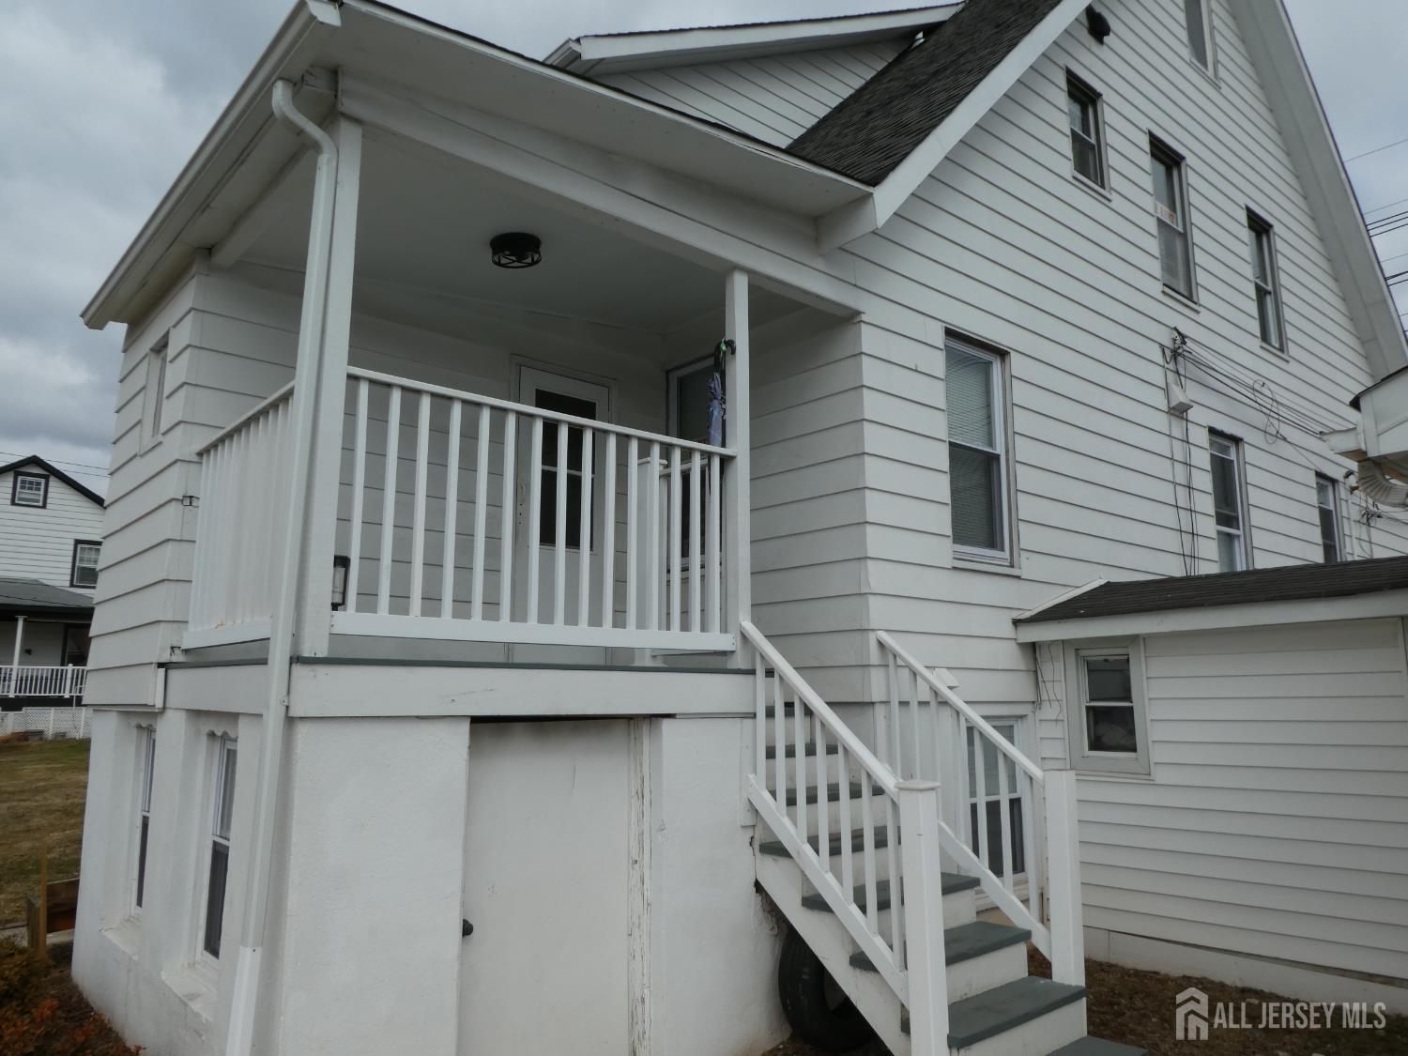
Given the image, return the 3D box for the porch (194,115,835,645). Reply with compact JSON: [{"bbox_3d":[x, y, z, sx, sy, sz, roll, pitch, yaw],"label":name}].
[{"bbox_3d":[-0.846,-0.385,5.278,3.143,2.334,1.925,9,-13,-41],"label":"porch"}]

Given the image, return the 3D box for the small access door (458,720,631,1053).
[{"bbox_3d":[-0.656,1.563,4.015,0.847,1.516,0.056,9,-13,-41],"label":"small access door"}]

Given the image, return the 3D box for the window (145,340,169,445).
[{"bbox_3d":[-3.082,-0.756,5.564,0.098,0.665,0.490,9,-13,-41],"label":"window"}]

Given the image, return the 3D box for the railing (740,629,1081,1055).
[{"bbox_3d":[0.992,1.388,4.667,1.208,1.883,1.068,9,-13,-41],"label":"railing"}]

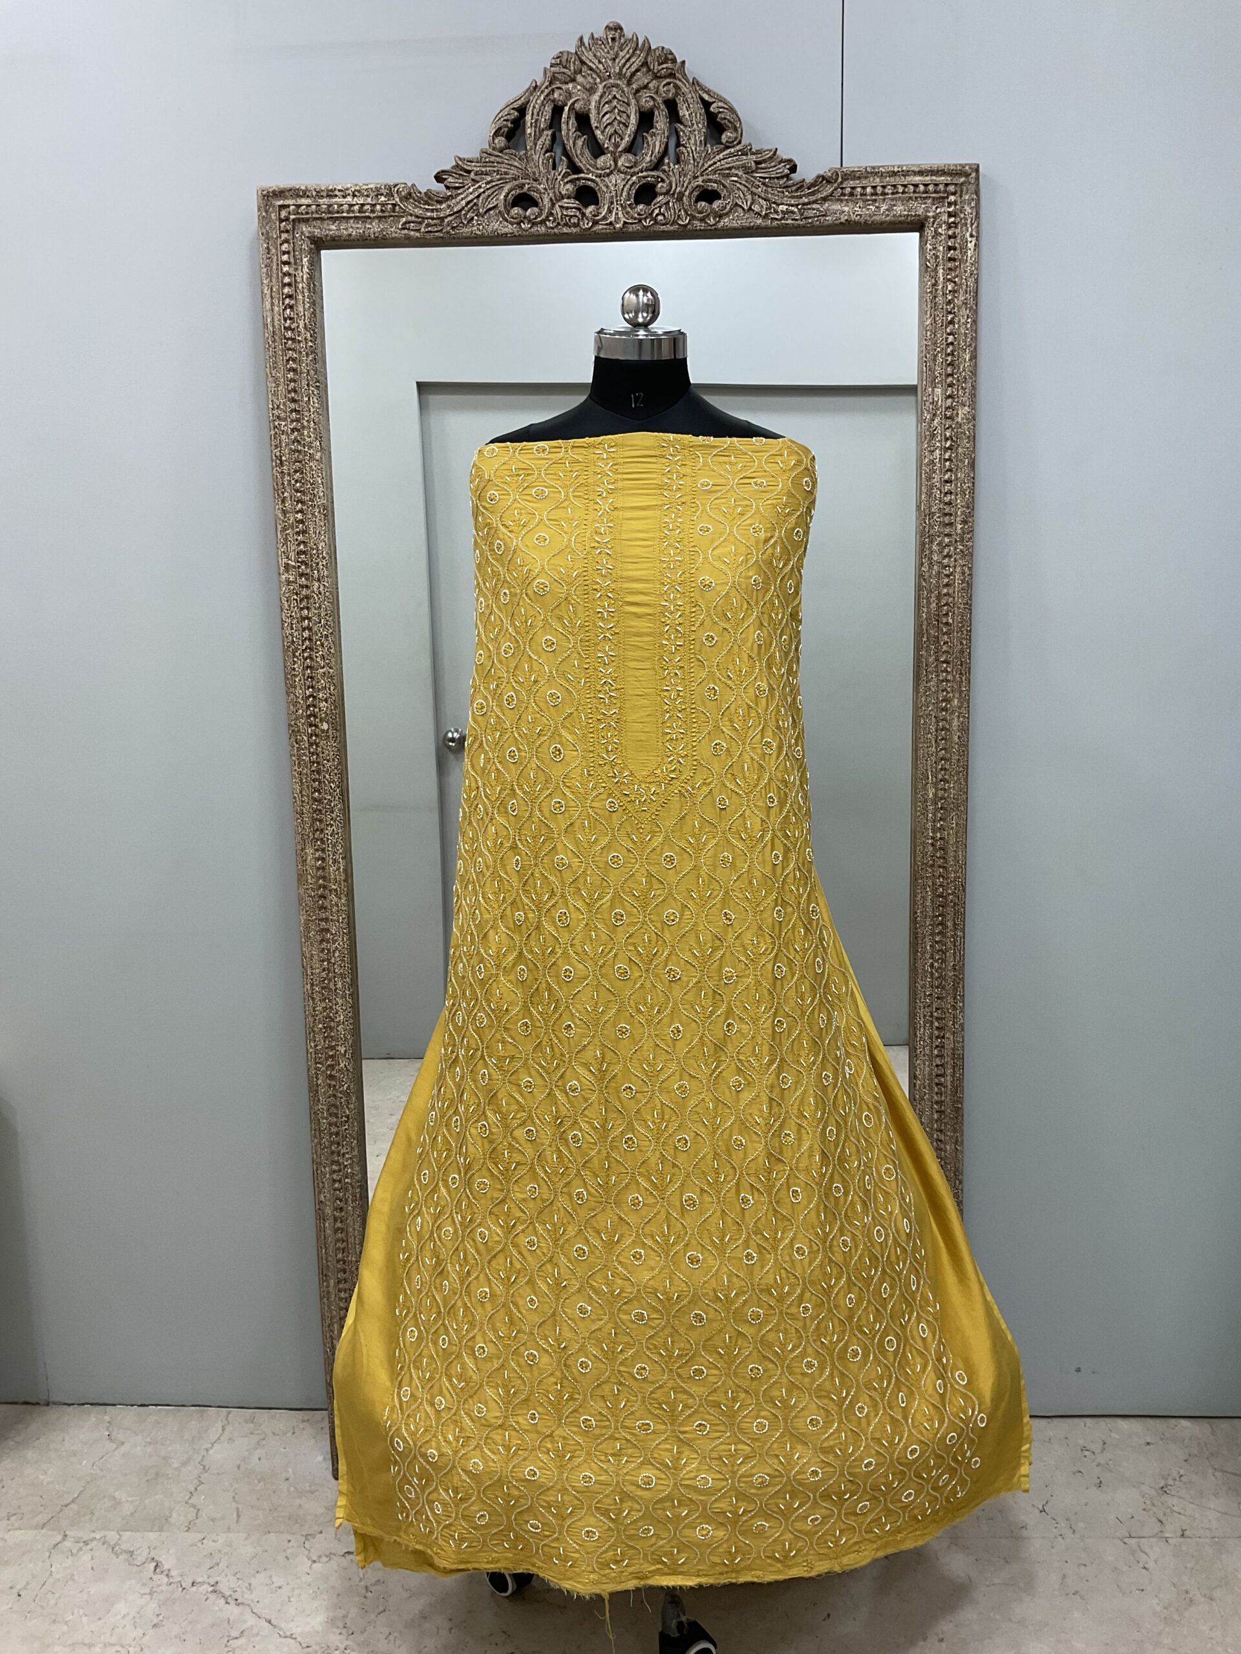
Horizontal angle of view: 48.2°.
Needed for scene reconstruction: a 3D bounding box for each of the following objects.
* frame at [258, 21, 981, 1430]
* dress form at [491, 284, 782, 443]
[{"bbox_3d":[0.013,-0.029,2.035,0.980,2.120,0.075,-1,9,1],"label":"frame"},{"bbox_3d":[0.042,0.220,1.782,0.450,1.730,0.400,-1,12,1],"label":"dress form"}]

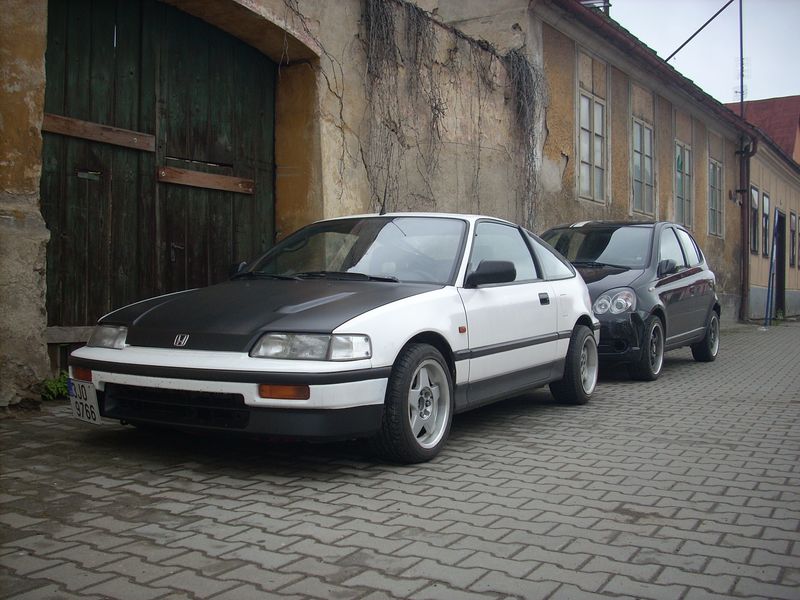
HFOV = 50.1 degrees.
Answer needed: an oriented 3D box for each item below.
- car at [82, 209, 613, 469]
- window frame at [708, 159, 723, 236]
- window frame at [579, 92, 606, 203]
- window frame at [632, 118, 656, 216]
[{"bbox_3d":[-0.027,0.098,5.218,1.680,1.255,3.755,1,1,30],"label":"car"},{"bbox_3d":[6.868,-2.199,18.591,0.120,1.628,1.036,0,-1,35],"label":"window frame"},{"bbox_3d":[2.950,-2.320,13.044,0.120,1.628,1.036,0,-1,35],"label":"window frame"},{"bbox_3d":[4.228,-2.280,14.853,0.120,1.628,1.036,0,-1,35],"label":"window frame"}]

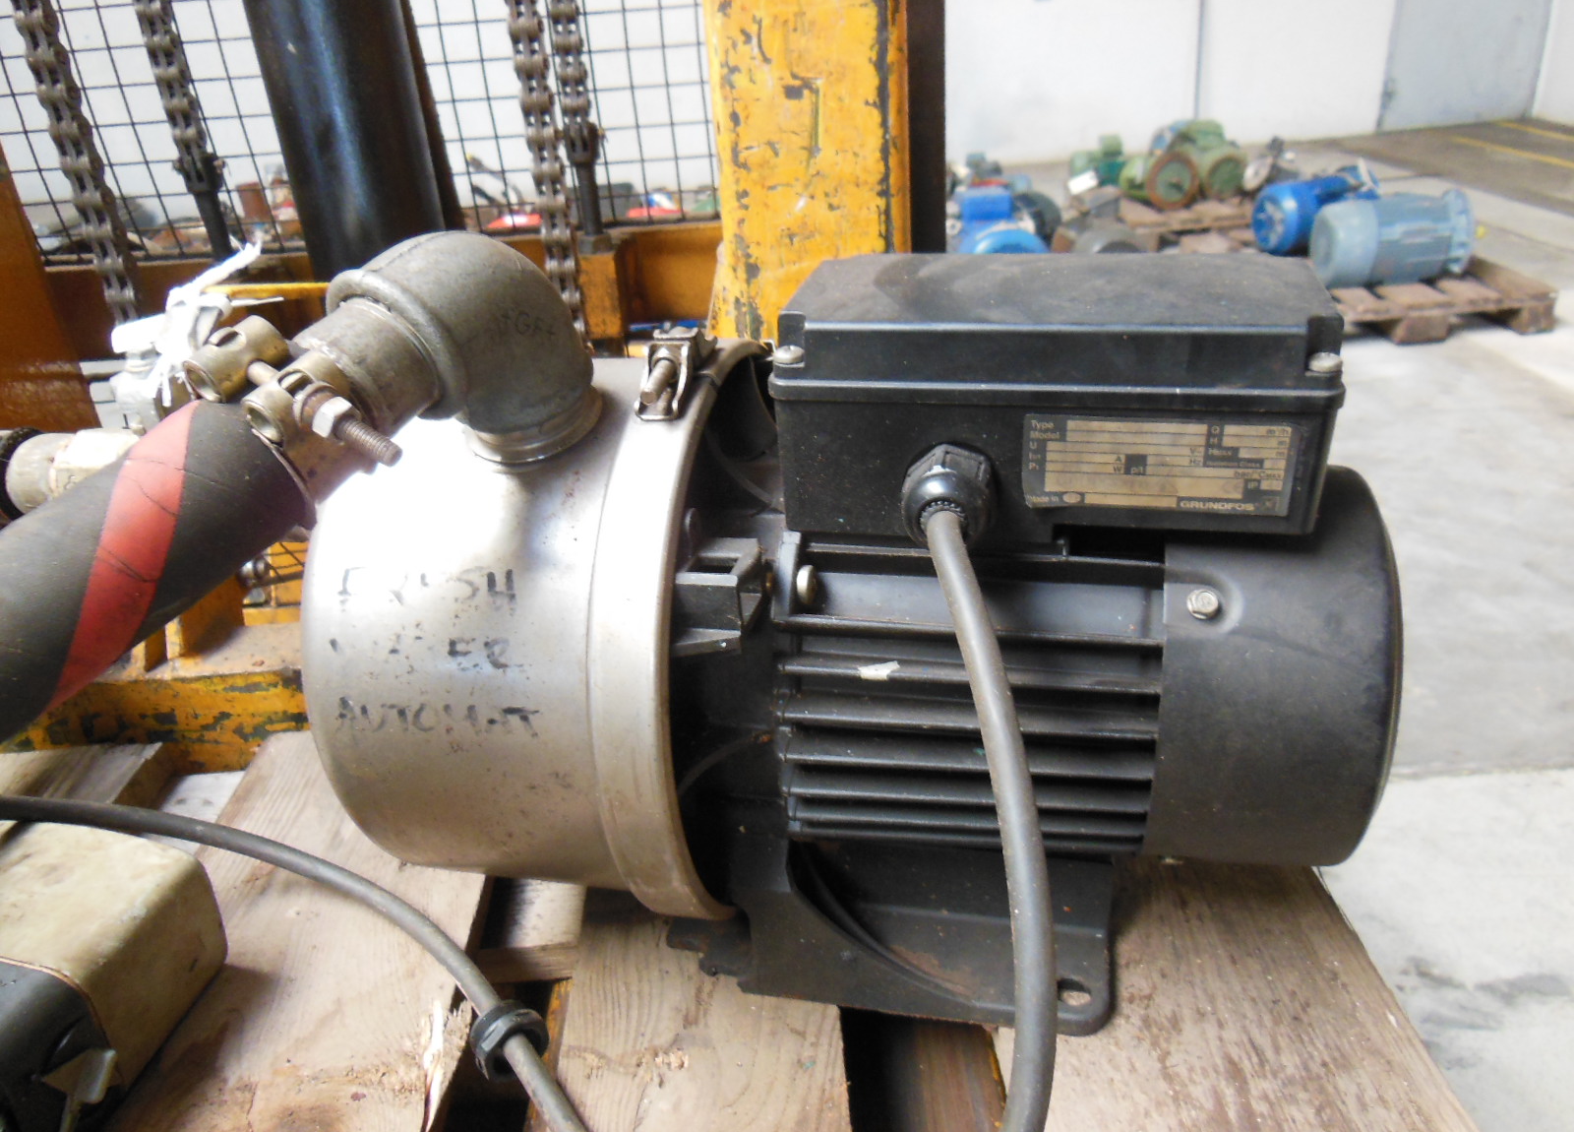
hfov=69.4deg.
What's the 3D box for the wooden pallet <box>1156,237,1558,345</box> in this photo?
[{"bbox_3d":[1.908,-0.997,3.981,0.800,0.138,1.200,-4,26,2],"label":"wooden pallet"}]

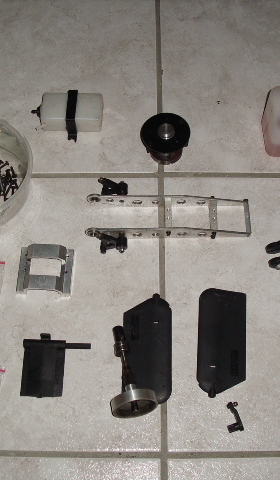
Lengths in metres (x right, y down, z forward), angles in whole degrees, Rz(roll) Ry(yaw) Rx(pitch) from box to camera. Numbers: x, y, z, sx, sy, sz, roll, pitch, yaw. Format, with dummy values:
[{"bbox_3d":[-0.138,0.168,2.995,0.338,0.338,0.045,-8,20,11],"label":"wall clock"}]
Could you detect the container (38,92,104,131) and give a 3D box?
[{"bbox_3d":[-0.080,-0.151,0.786,0.072,0.028,0.037,0,65,0],"label":"container"}]

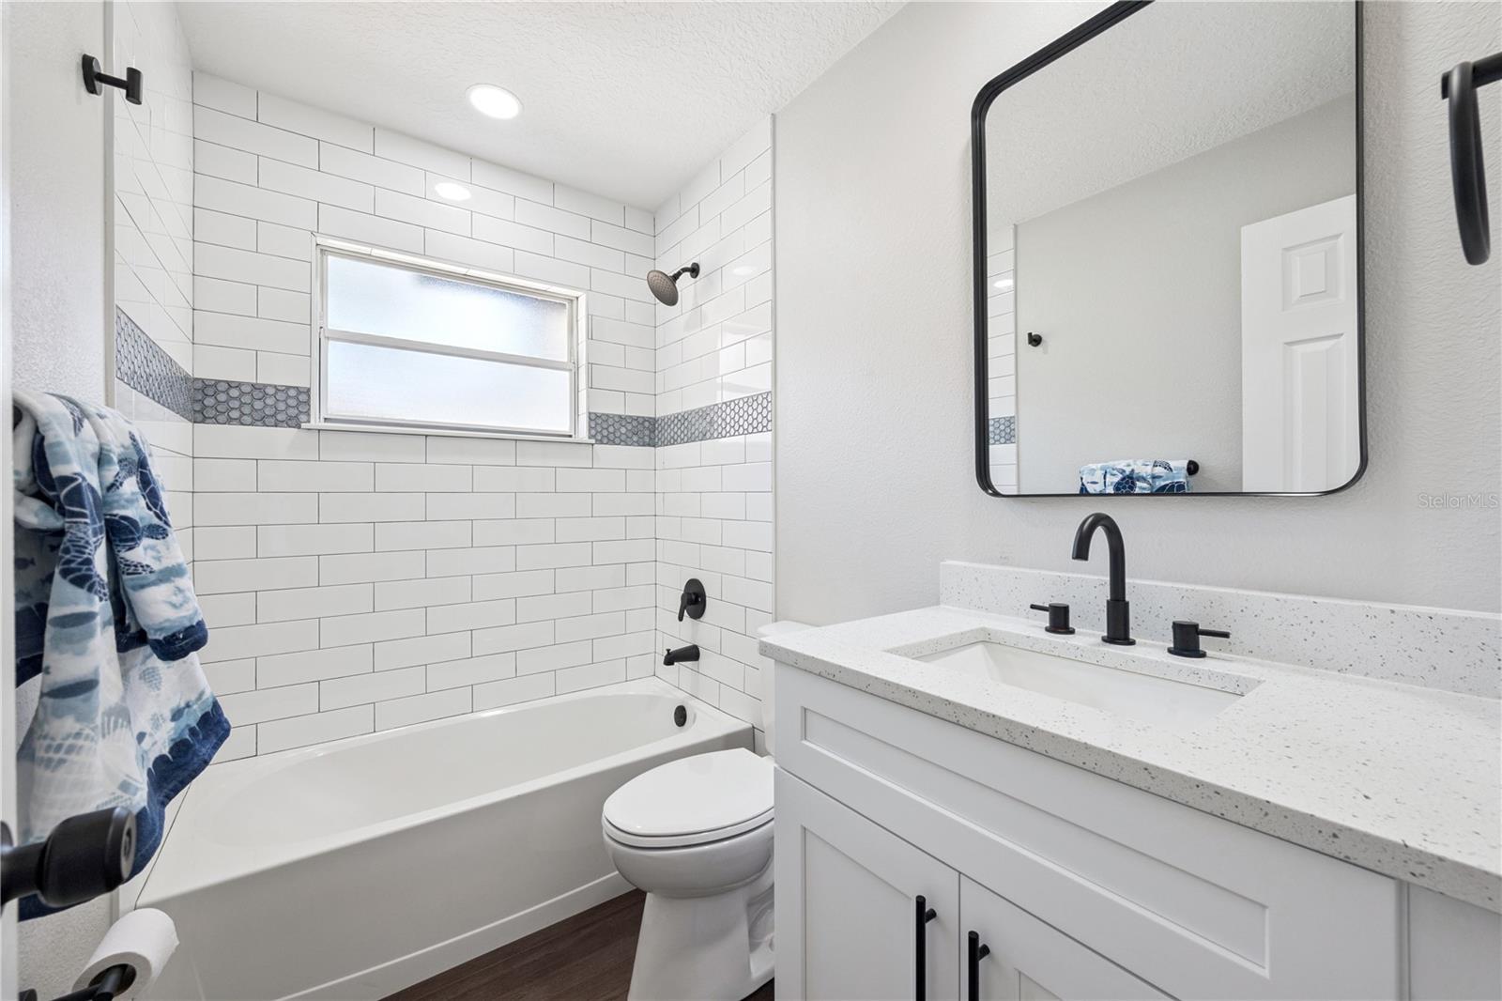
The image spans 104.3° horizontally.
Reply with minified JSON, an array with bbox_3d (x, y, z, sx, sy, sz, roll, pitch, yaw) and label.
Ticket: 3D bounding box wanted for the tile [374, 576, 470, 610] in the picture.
[{"bbox_3d":[-1.155,0.328,2.076,0.303,0.099,0.009,0,0,-36],"label":"tile"}]

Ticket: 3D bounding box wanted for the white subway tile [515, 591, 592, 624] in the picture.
[{"bbox_3d":[-0.787,0.427,2.345,0.303,0.100,0.010,0,0,-36],"label":"white subway tile"}]

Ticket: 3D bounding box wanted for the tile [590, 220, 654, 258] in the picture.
[{"bbox_3d":[-0.551,-1.121,2.519,0.288,0.099,0.010,0,0,-36],"label":"tile"}]

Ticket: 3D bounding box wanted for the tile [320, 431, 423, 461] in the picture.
[{"bbox_3d":[-1.277,-0.181,1.980,0.303,0.100,0.010,0,0,-37],"label":"tile"}]

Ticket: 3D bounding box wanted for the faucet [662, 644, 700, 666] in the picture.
[{"bbox_3d":[-0.277,0.606,2.276,0.140,0.066,0.064,0,0,-36],"label":"faucet"}]

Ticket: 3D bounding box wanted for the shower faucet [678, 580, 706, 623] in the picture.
[{"bbox_3d":[-0.251,0.398,2.326,0.068,0.167,0.163,0,0,-37],"label":"shower faucet"}]

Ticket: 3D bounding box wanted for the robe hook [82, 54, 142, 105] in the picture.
[{"bbox_3d":[-1.091,-0.720,1.003,0.065,0.057,0.055,0,0,-36],"label":"robe hook"}]

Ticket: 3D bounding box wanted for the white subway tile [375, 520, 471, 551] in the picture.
[{"bbox_3d":[-1.156,0.123,2.074,0.301,0.099,0.009,0,0,-36],"label":"white subway tile"}]

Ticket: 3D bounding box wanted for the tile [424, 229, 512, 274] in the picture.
[{"bbox_3d":[-1.033,-0.917,2.161,0.303,0.093,0.010,0,0,-37],"label":"tile"}]

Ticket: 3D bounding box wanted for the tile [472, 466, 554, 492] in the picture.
[{"bbox_3d":[-0.911,-0.080,2.254,0.301,0.099,0.009,0,0,-36],"label":"tile"}]

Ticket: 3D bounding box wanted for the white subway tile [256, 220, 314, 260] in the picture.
[{"bbox_3d":[-1.477,-0.819,1.851,0.135,0.100,0.010,0,0,-36],"label":"white subway tile"}]

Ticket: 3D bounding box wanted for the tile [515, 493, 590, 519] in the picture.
[{"bbox_3d":[-0.787,0.021,2.344,0.301,0.099,0.009,0,0,-36],"label":"tile"}]

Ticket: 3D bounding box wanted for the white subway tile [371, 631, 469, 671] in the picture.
[{"bbox_3d":[-1.153,0.529,2.072,0.301,0.099,0.009,0,0,-36],"label":"white subway tile"}]

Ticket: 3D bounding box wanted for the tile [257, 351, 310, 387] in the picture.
[{"bbox_3d":[-1.474,-0.412,1.848,0.130,0.099,0.009,0,0,-36],"label":"tile"}]

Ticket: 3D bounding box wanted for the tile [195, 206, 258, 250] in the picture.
[{"bbox_3d":[-1.587,-0.817,1.768,0.142,0.099,0.009,0,0,-36],"label":"tile"}]

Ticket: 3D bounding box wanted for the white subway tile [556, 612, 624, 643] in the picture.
[{"bbox_3d":[-0.659,0.528,2.426,0.302,0.099,0.010,0,0,-36],"label":"white subway tile"}]

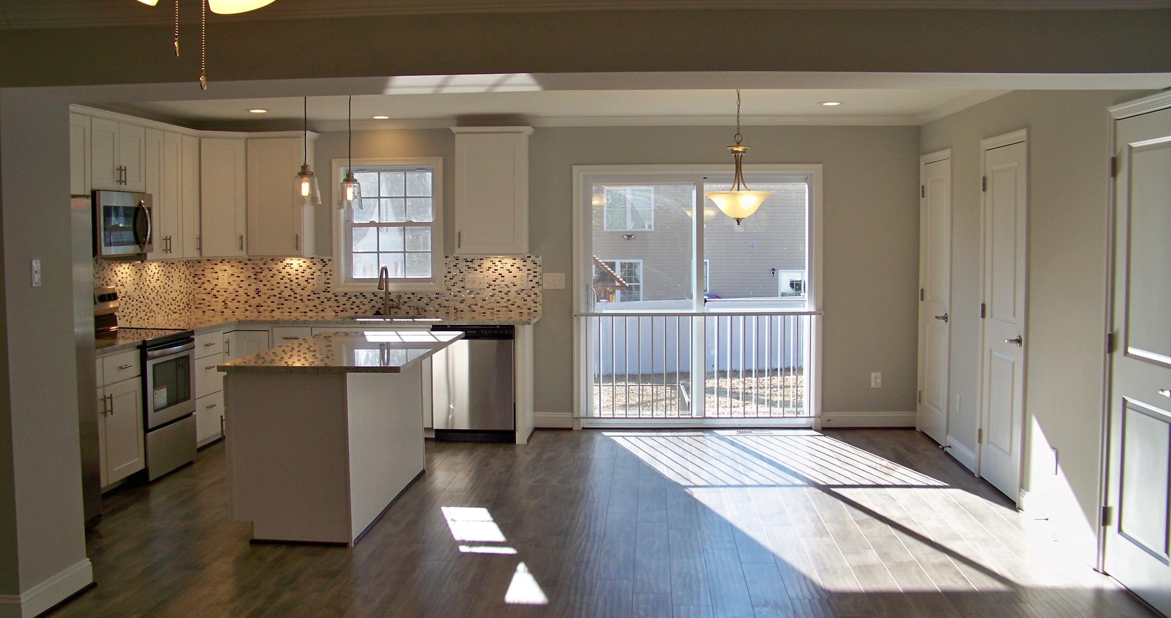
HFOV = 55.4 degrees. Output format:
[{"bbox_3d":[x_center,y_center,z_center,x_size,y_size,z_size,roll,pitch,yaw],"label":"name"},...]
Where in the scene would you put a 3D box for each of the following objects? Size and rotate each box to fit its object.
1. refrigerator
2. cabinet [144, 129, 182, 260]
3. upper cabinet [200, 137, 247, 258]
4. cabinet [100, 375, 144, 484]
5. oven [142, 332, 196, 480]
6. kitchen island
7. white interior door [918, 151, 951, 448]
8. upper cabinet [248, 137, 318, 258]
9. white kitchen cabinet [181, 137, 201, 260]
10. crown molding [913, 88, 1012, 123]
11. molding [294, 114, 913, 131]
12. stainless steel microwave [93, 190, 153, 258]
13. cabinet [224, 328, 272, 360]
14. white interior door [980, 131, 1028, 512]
[{"bbox_3d":[-2.994,0.306,5.581,0.760,1.770,0.900,0,4,3],"label":"refrigerator"},{"bbox_3d":[-3.045,-0.779,7.647,0.350,0.910,0.580,0,4,4],"label":"cabinet"},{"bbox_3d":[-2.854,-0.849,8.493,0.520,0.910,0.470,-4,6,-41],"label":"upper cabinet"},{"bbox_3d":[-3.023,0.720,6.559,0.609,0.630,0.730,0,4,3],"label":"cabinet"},{"bbox_3d":[-2.982,0.611,7.280,0.667,0.930,0.757,0,4,3],"label":"oven"},{"bbox_3d":[-1.301,0.675,6.407,0.936,0.914,1.820,0,4,3],"label":"kitchen island"},{"bbox_3d":[2.550,-0.067,8.149,0.080,2.100,0.800,0,4,3],"label":"white interior door"},{"bbox_3d":[-2.343,-0.865,8.615,0.460,0.910,0.350,0,4,4],"label":"upper cabinet"},{"bbox_3d":[-3.105,-0.837,8.372,0.325,0.912,0.335,0,4,3],"label":"white kitchen cabinet"},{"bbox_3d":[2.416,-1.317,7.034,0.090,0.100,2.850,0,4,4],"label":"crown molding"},{"bbox_3d":[0.058,-1.443,8.613,5.050,0.090,0.090,0,4,3],"label":"molding"},{"bbox_3d":[-3.119,-0.540,7.170,0.400,0.420,0.760,0,4,3],"label":"stainless steel microwave"},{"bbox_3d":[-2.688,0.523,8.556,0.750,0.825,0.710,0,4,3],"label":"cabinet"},{"bbox_3d":[2.412,0.043,6.472,0.100,2.100,0.840,0,4,4],"label":"white interior door"}]

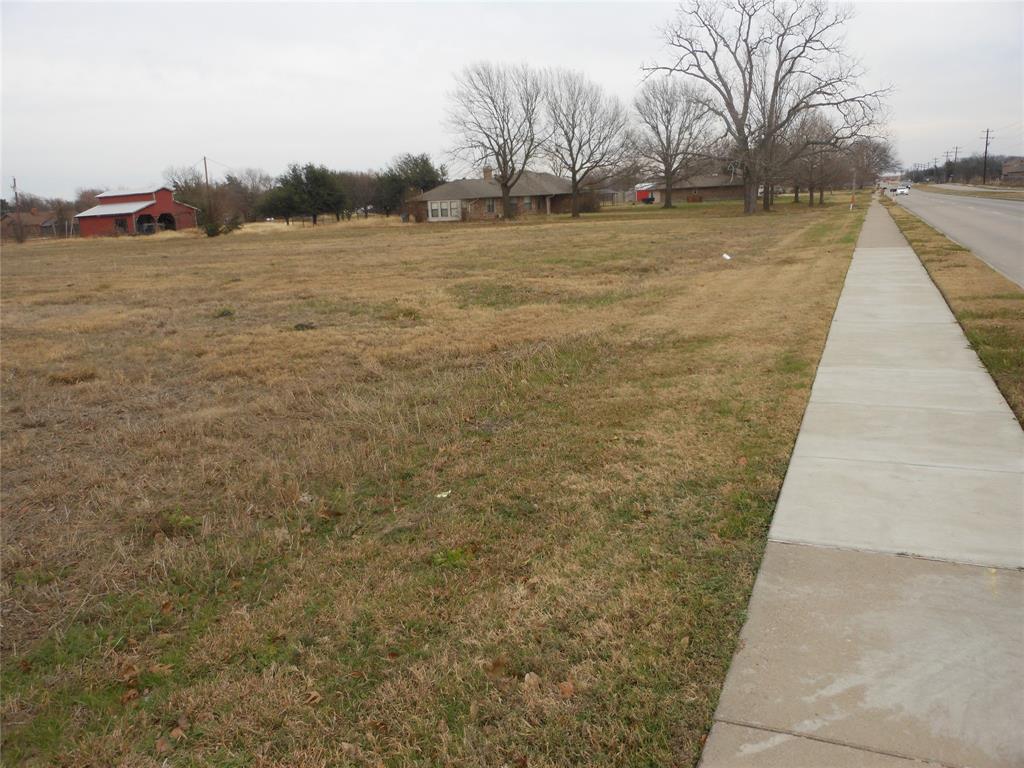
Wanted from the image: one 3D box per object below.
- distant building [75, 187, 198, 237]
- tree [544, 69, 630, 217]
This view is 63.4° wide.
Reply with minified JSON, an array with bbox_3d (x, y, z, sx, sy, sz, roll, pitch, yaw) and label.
[{"bbox_3d":[-54.140,-25.052,119.989,11.518,6.512,11.518,2,13,23],"label":"distant building"},{"bbox_3d":[7.651,-24.440,85.236,8.524,14.310,8.524,-3,12,0],"label":"tree"}]

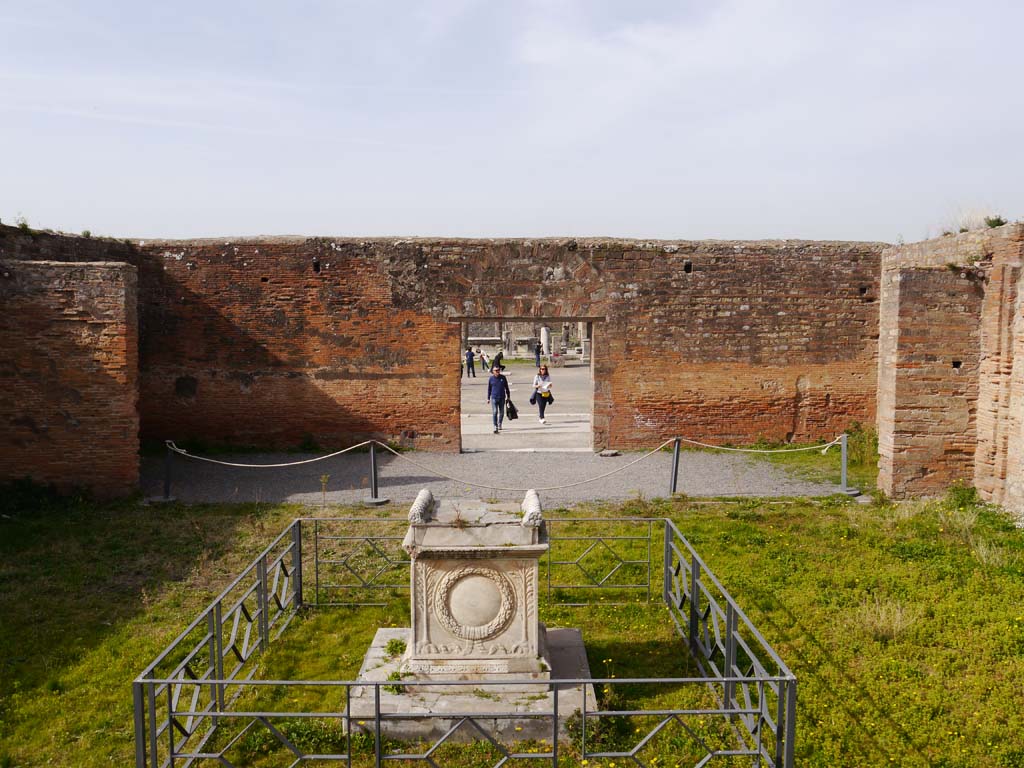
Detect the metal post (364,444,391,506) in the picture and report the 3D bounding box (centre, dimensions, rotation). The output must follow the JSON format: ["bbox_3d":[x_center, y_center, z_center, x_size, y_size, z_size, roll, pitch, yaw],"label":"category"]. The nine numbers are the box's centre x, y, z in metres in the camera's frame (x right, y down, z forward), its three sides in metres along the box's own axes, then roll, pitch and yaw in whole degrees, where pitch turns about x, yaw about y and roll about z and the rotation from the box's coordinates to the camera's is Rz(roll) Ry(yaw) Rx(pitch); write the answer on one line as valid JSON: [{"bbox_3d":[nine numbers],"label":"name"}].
[{"bbox_3d":[-2.285,1.470,13.725,0.420,1.010,0.420,-1,5,0],"label":"metal post"}]

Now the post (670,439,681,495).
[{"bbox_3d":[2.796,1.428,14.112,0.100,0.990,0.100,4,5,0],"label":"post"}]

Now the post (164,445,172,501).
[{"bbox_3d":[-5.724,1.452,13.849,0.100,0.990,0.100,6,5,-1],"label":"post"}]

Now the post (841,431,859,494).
[{"bbox_3d":[5.815,1.406,14.465,0.420,1.010,0.420,-1,5,0],"label":"post"}]

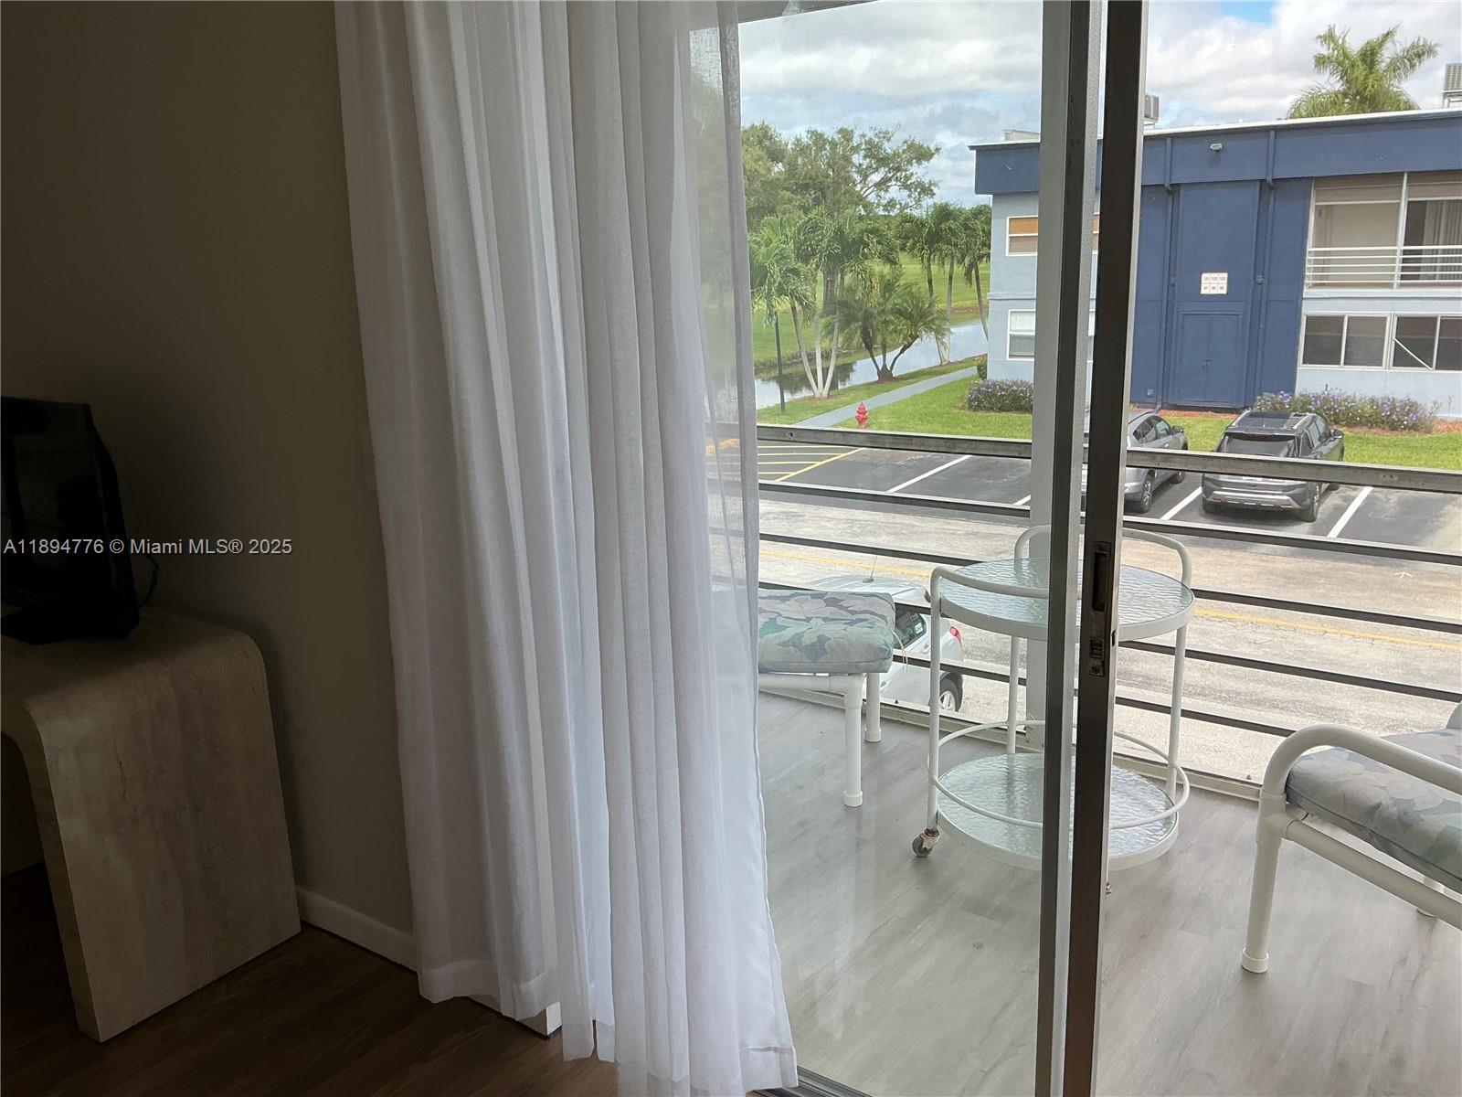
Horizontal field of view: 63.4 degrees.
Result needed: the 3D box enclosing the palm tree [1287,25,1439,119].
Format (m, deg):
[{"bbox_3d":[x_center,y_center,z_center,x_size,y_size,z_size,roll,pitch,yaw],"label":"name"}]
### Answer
[{"bbox_3d":[25.228,-14.634,47.823,6.200,11.832,6.200,5,16,26],"label":"palm tree"}]

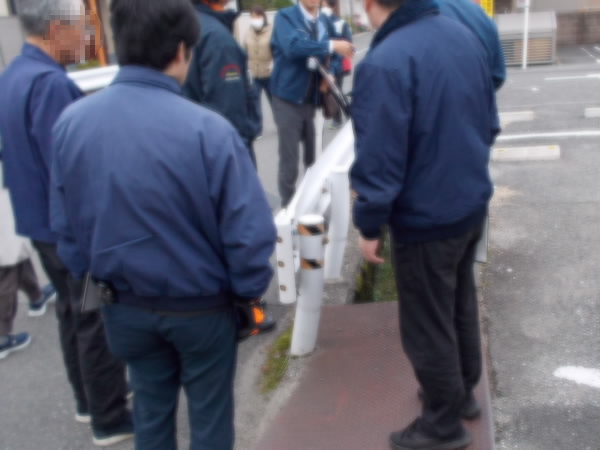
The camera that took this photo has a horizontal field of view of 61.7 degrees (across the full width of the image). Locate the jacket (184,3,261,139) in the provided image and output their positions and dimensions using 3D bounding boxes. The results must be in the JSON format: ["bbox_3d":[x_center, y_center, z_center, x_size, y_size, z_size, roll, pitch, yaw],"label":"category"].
[{"bbox_3d":[-0.399,-0.717,2.429,0.360,0.680,0.520,-12,25,-23],"label":"jacket"}]

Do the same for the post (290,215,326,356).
[{"bbox_3d":[0.036,0.300,2.344,0.125,0.700,0.120,2,23,-2],"label":"post"}]

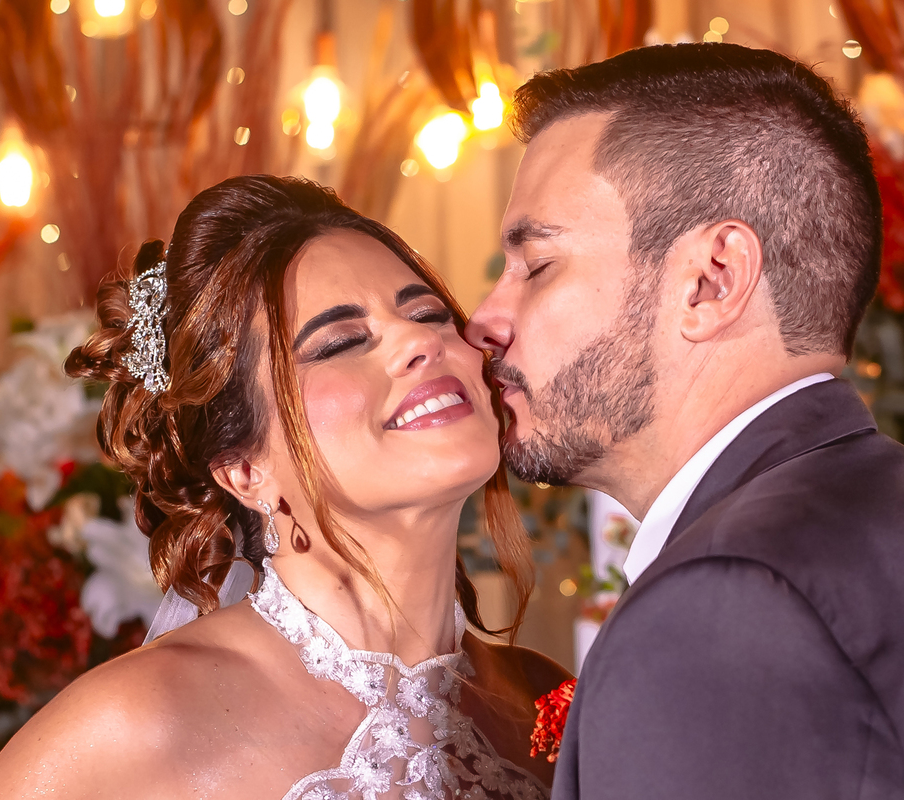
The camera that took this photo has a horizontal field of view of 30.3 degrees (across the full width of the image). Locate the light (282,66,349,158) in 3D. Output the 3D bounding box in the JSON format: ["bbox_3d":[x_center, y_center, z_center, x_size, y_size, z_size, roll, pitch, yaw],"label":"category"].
[{"bbox_3d":[-0.160,-0.336,1.950,0.073,0.103,0.073,0,0,0],"label":"light"}]

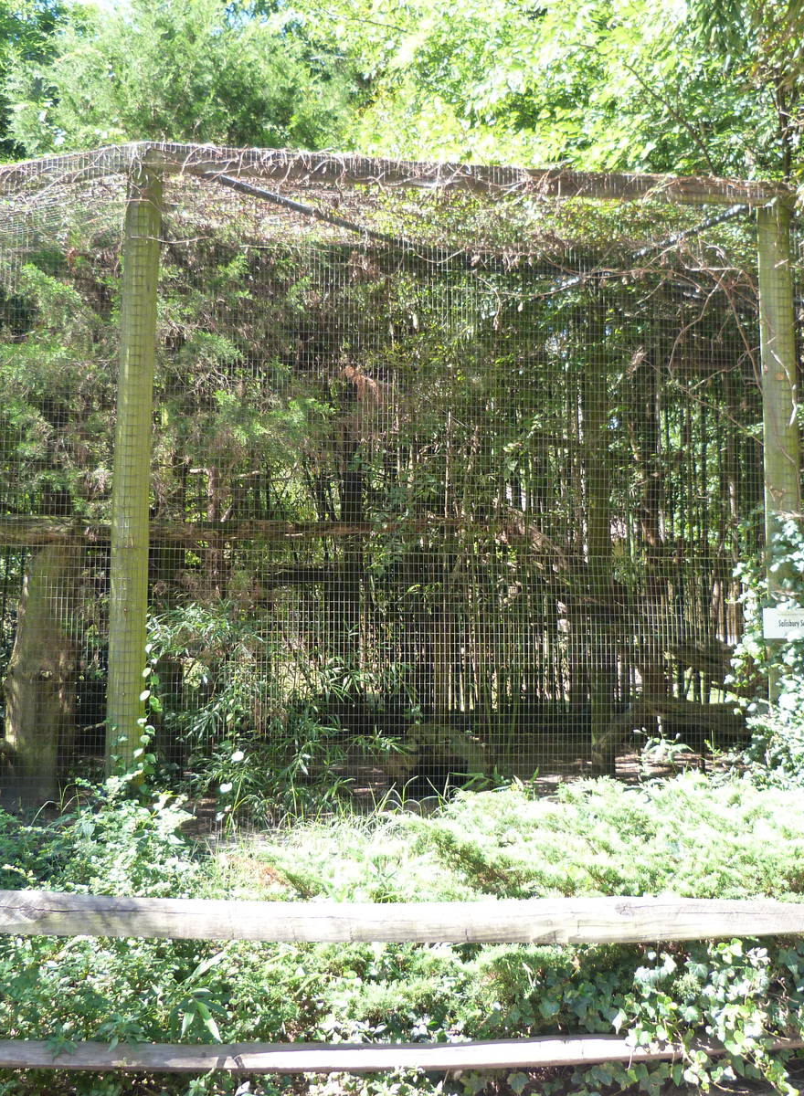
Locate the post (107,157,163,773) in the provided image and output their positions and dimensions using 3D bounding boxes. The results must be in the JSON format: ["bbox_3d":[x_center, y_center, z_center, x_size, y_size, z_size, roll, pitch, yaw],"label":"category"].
[{"bbox_3d":[-1.347,-0.350,5.305,0.180,3.280,0.180,1,-6,-6],"label":"post"}]

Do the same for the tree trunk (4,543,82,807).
[{"bbox_3d":[-2.100,0.741,6.200,0.410,1.520,0.400,1,-6,-6],"label":"tree trunk"}]

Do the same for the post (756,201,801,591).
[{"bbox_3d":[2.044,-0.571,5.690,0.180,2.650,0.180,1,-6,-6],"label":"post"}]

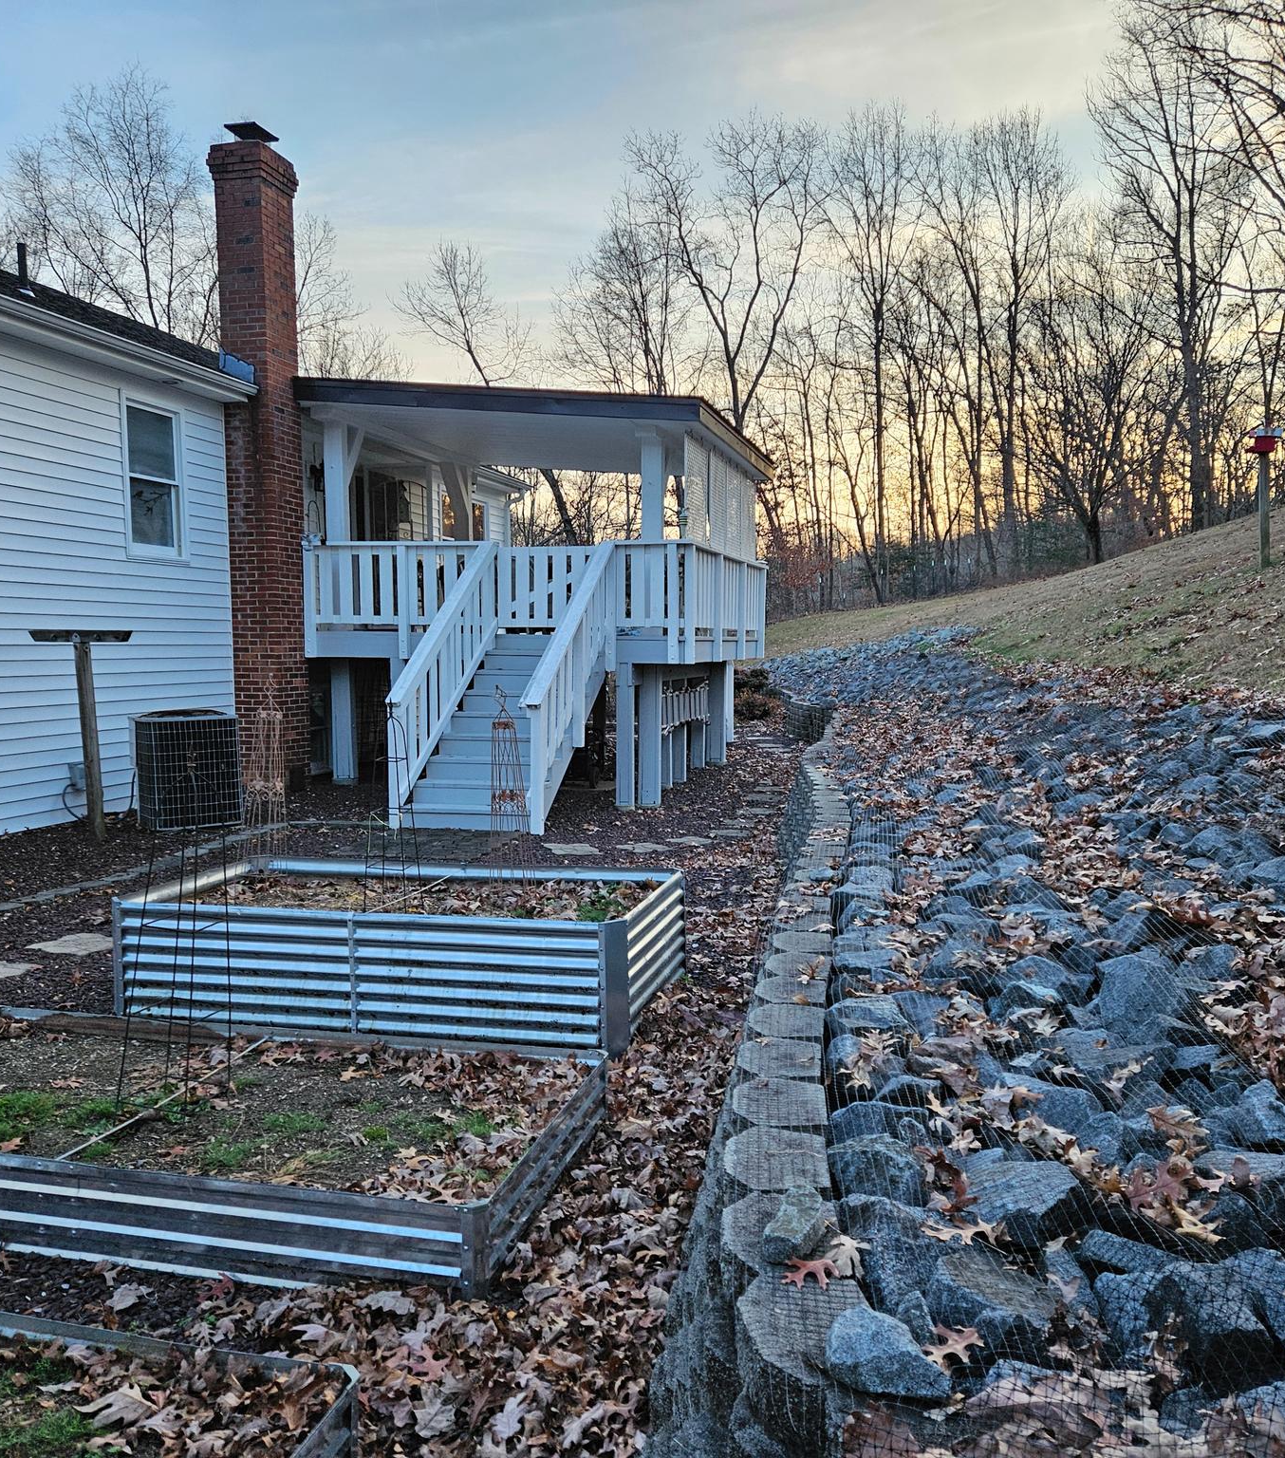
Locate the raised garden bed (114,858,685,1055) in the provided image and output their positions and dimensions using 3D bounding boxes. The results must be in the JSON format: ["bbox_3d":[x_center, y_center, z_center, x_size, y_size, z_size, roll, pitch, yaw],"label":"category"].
[{"bbox_3d":[-1.118,1.047,6.370,2.440,0.555,1.270,1,4,14],"label":"raised garden bed"}]

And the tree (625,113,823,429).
[{"bbox_3d":[2.549,-11.506,40.514,6.193,15.185,5.883,0,4,4],"label":"tree"}]

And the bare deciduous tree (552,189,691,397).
[{"bbox_3d":[-0.701,-10.815,42.564,4.554,13.620,4.327,0,4,-1],"label":"bare deciduous tree"}]

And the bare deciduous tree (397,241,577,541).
[{"bbox_3d":[-3.749,-7.628,32.704,4.922,9.260,4.676,-1,4,-6],"label":"bare deciduous tree"}]

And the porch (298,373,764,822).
[{"bbox_3d":[-1.276,-1.526,14.376,4.500,4.350,7.000,1,4,14],"label":"porch"}]

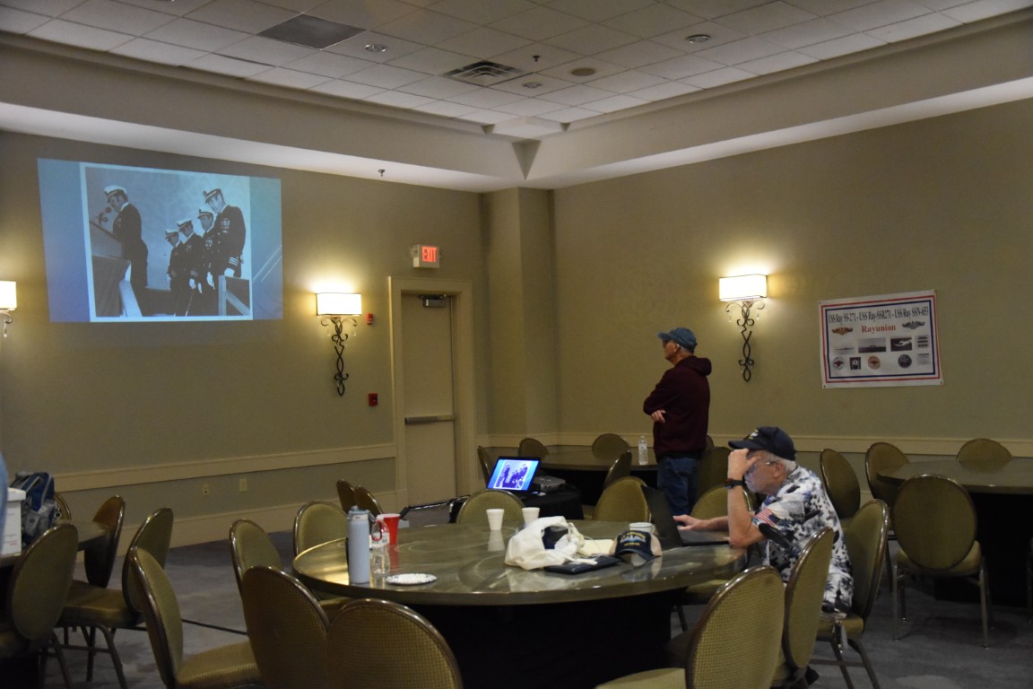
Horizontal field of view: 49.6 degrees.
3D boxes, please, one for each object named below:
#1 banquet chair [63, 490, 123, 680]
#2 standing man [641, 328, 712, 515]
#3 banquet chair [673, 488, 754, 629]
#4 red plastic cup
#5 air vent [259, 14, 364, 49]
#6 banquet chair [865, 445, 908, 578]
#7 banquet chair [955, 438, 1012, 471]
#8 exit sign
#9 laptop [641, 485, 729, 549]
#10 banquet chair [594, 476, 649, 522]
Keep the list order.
[{"bbox_3d":[-2.315,1.258,5.875,0.560,0.865,0.460,-1,-2,-38],"label":"banquet chair"},{"bbox_3d":[1.186,0.774,8.130,0.420,1.785,0.540,-3,-2,24],"label":"standing man"},{"bbox_3d":[0.886,1.120,5.346,0.560,0.865,0.460,-1,-2,-44],"label":"banquet chair"},{"bbox_3d":[-0.536,0.782,4.735,0.095,0.120,0.095,-2,-2,-7],"label":"red plastic cup"},{"bbox_3d":[-1.564,-2.377,8.547,0.610,0.030,0.610,-3,-2,44],"label":"air vent"},{"bbox_3d":[2.836,1.161,8.041,0.470,0.890,0.610,-1,-2,-25],"label":"banquet chair"},{"bbox_3d":[3.428,1.140,8.048,0.470,0.890,0.610,-2,-2,12],"label":"banquet chair"},{"bbox_3d":[-1.007,-0.981,12.554,0.095,0.262,0.325,-4,-2,44],"label":"exit sign"},{"bbox_3d":[0.714,0.703,4.663,0.295,0.220,0.325,-2,-1,-12],"label":"laptop"},{"bbox_3d":[0.453,1.152,5.899,0.460,0.865,0.560,-4,-2,42],"label":"banquet chair"}]

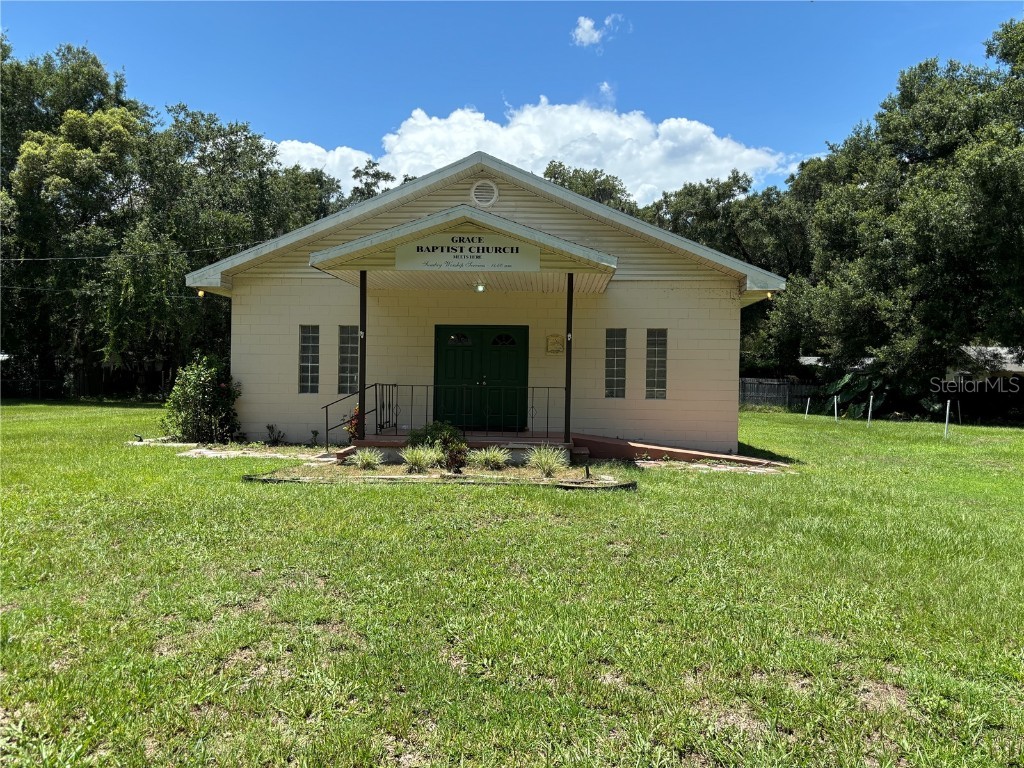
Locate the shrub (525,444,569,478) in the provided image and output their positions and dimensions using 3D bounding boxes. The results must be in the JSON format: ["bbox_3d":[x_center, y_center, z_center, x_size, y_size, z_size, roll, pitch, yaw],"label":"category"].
[{"bbox_3d":[0.523,1.152,11.570,0.676,0.471,0.620,1,0,3],"label":"shrub"}]

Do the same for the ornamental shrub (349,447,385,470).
[{"bbox_3d":[-2.354,1.179,12.428,0.621,0.327,0.550,1,0,3],"label":"ornamental shrub"}]

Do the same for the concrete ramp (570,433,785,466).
[{"bbox_3d":[3.085,1.224,14.735,3.880,0.420,1.360,1,0,3],"label":"concrete ramp"}]

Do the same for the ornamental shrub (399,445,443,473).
[{"bbox_3d":[-1.428,1.166,12.077,0.704,0.403,0.600,1,0,3],"label":"ornamental shrub"}]

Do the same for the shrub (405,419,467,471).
[{"bbox_3d":[-1.207,0.976,12.315,1.015,0.766,0.850,1,0,3],"label":"shrub"}]

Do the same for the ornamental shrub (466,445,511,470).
[{"bbox_3d":[-0.373,1.178,12.370,0.726,0.365,0.620,1,0,3],"label":"ornamental shrub"}]

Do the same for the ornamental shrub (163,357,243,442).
[{"bbox_3d":[-6.370,0.344,15.698,1.630,1.769,1.450,1,0,3],"label":"ornamental shrub"}]

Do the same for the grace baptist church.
[{"bbox_3d":[-0.371,-1.630,19.967,11.770,5.850,15.000,1,0,3],"label":"grace baptist church"}]

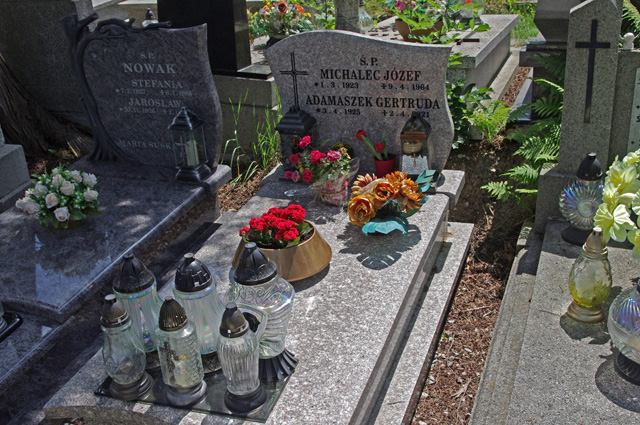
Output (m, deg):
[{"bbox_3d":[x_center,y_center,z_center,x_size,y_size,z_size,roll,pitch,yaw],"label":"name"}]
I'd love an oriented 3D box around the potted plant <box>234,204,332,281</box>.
[{"bbox_3d":[-0.125,0.062,2.346,0.316,0.172,0.305,-4,26,2],"label":"potted plant"}]

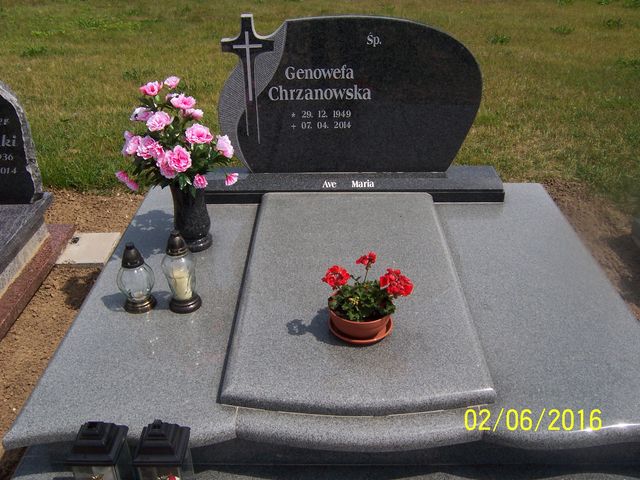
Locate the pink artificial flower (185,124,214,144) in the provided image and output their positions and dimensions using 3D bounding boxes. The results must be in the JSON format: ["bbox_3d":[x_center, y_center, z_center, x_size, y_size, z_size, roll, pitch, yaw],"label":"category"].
[{"bbox_3d":[-0.378,-0.328,1.899,0.086,0.070,0.055,-4,-1,-6],"label":"pink artificial flower"}]

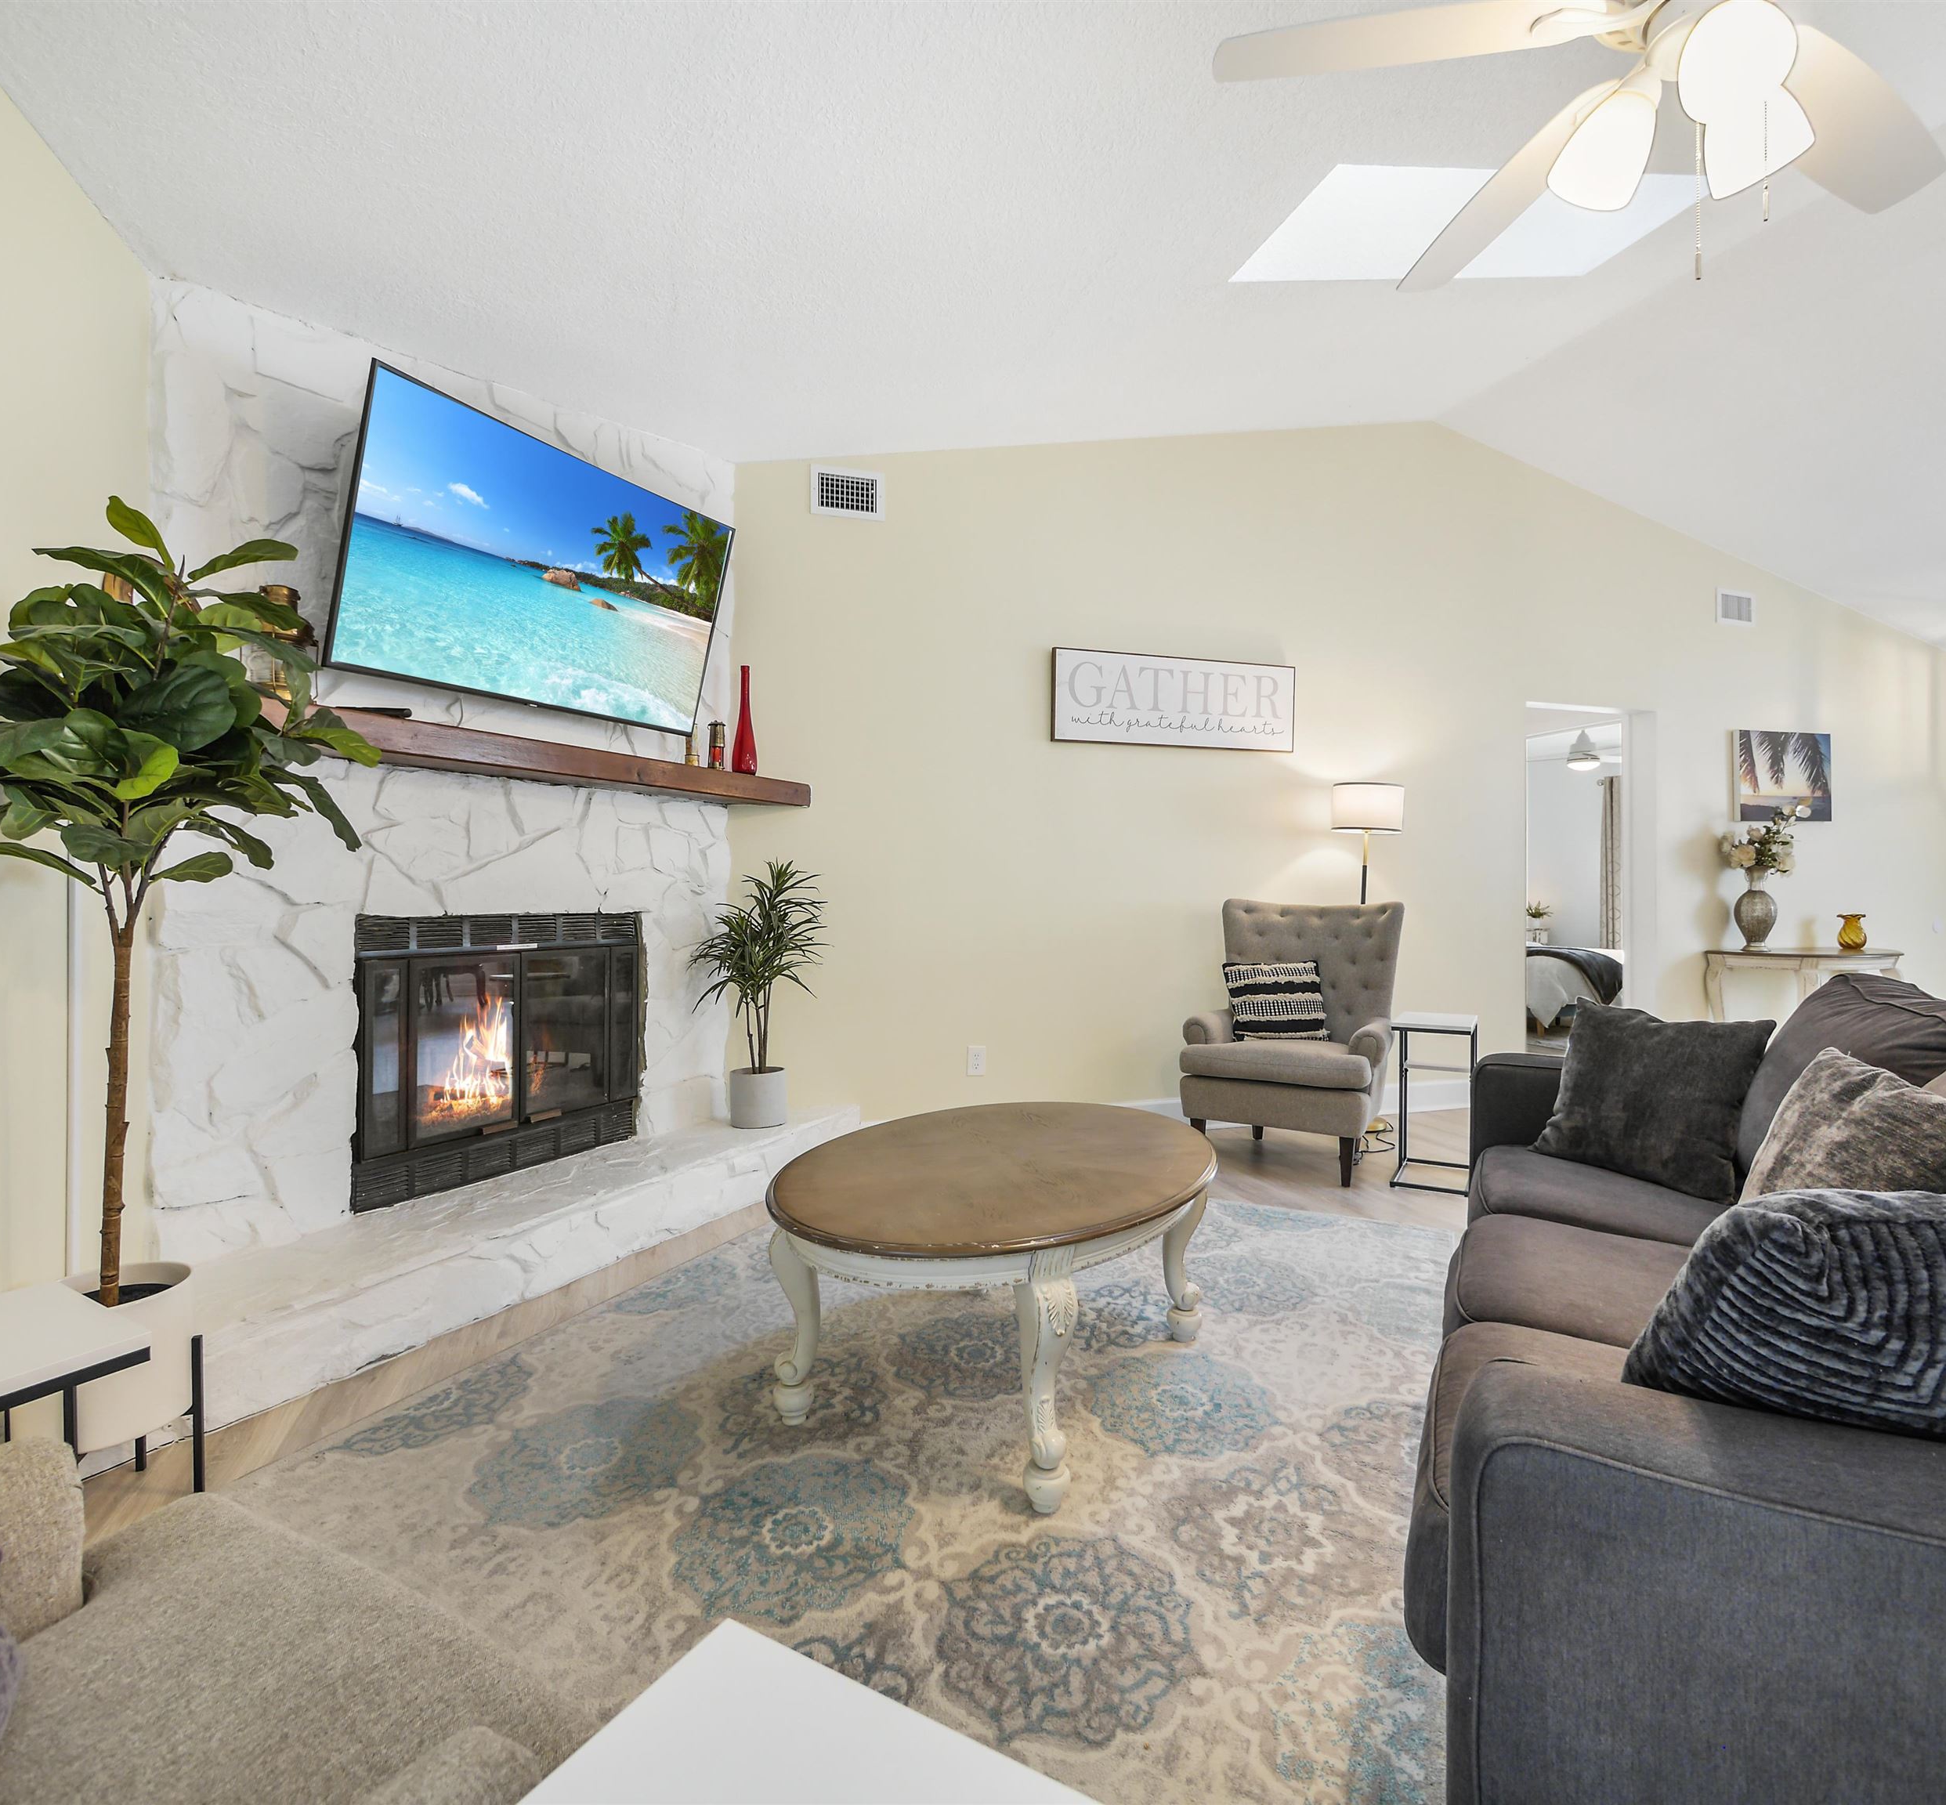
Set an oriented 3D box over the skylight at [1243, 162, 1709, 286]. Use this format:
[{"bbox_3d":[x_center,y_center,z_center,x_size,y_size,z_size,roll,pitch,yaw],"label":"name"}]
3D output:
[{"bbox_3d":[1.585,-2.173,3.084,1.460,0.080,0.530,-12,4,-18],"label":"skylight"}]

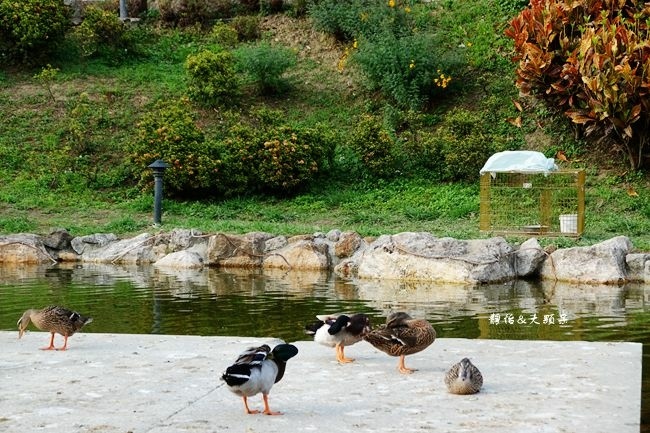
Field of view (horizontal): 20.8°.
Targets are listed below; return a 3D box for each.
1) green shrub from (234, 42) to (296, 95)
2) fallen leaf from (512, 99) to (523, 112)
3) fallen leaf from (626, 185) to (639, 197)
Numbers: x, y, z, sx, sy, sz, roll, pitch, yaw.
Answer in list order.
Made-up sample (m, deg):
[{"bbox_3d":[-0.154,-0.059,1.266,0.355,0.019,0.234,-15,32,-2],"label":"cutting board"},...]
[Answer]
[{"bbox_3d":[-0.814,-2.025,24.200,0.840,0.700,0.800,0,3,0],"label":"green shrub"},{"bbox_3d":[2.416,-1.393,22.200,0.080,0.040,0.210,-23,49,-22],"label":"fallen leaf"},{"bbox_3d":[3.268,-0.276,18.800,0.120,0.080,0.110,0,3,0],"label":"fallen leaf"}]

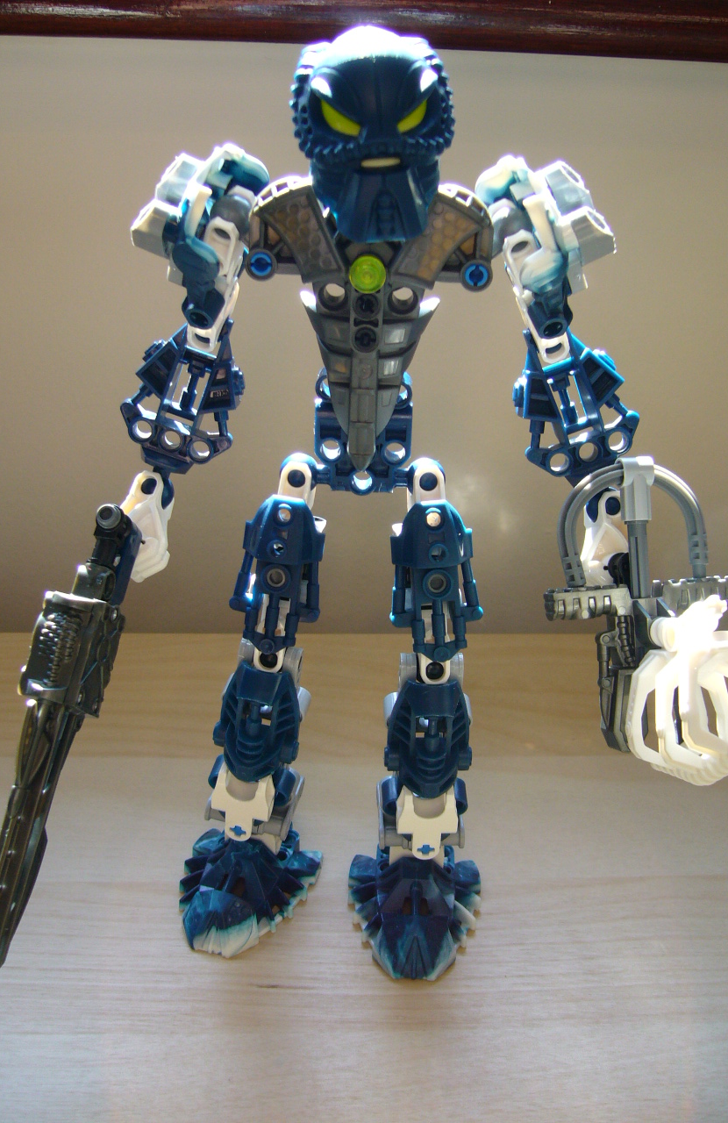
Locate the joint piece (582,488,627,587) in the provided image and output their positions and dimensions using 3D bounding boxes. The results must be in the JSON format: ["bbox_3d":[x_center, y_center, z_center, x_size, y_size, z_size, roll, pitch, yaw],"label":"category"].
[{"bbox_3d":[0.064,-0.006,0.300,0.014,0.029,0.013,11,22,2],"label":"joint piece"}]

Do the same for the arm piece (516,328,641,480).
[{"bbox_3d":[0.054,-0.038,0.287,0.030,0.043,0.015,-20,20,9],"label":"arm piece"}]

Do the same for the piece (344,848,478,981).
[{"bbox_3d":[0.015,0.093,0.315,0.038,0.019,0.046,3,22,2],"label":"piece"}]

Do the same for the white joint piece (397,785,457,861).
[{"bbox_3d":[0.018,0.069,0.315,0.017,0.026,0.012,2,37,0],"label":"white joint piece"}]

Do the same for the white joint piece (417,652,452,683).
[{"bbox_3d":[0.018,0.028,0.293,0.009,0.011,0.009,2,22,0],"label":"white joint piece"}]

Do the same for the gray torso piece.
[{"bbox_3d":[0.001,-0.058,0.268,0.054,0.064,0.029,2,22,0],"label":"gray torso piece"}]

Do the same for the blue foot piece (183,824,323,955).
[{"bbox_3d":[-0.035,0.089,0.320,0.038,0.019,0.046,10,23,18],"label":"blue foot piece"}]

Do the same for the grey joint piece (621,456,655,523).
[{"bbox_3d":[0.067,-0.017,0.280,0.008,0.016,0.008,11,23,7],"label":"grey joint piece"}]

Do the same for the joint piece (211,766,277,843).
[{"bbox_3d":[-0.033,0.065,0.319,0.017,0.026,0.012,13,38,4],"label":"joint piece"}]

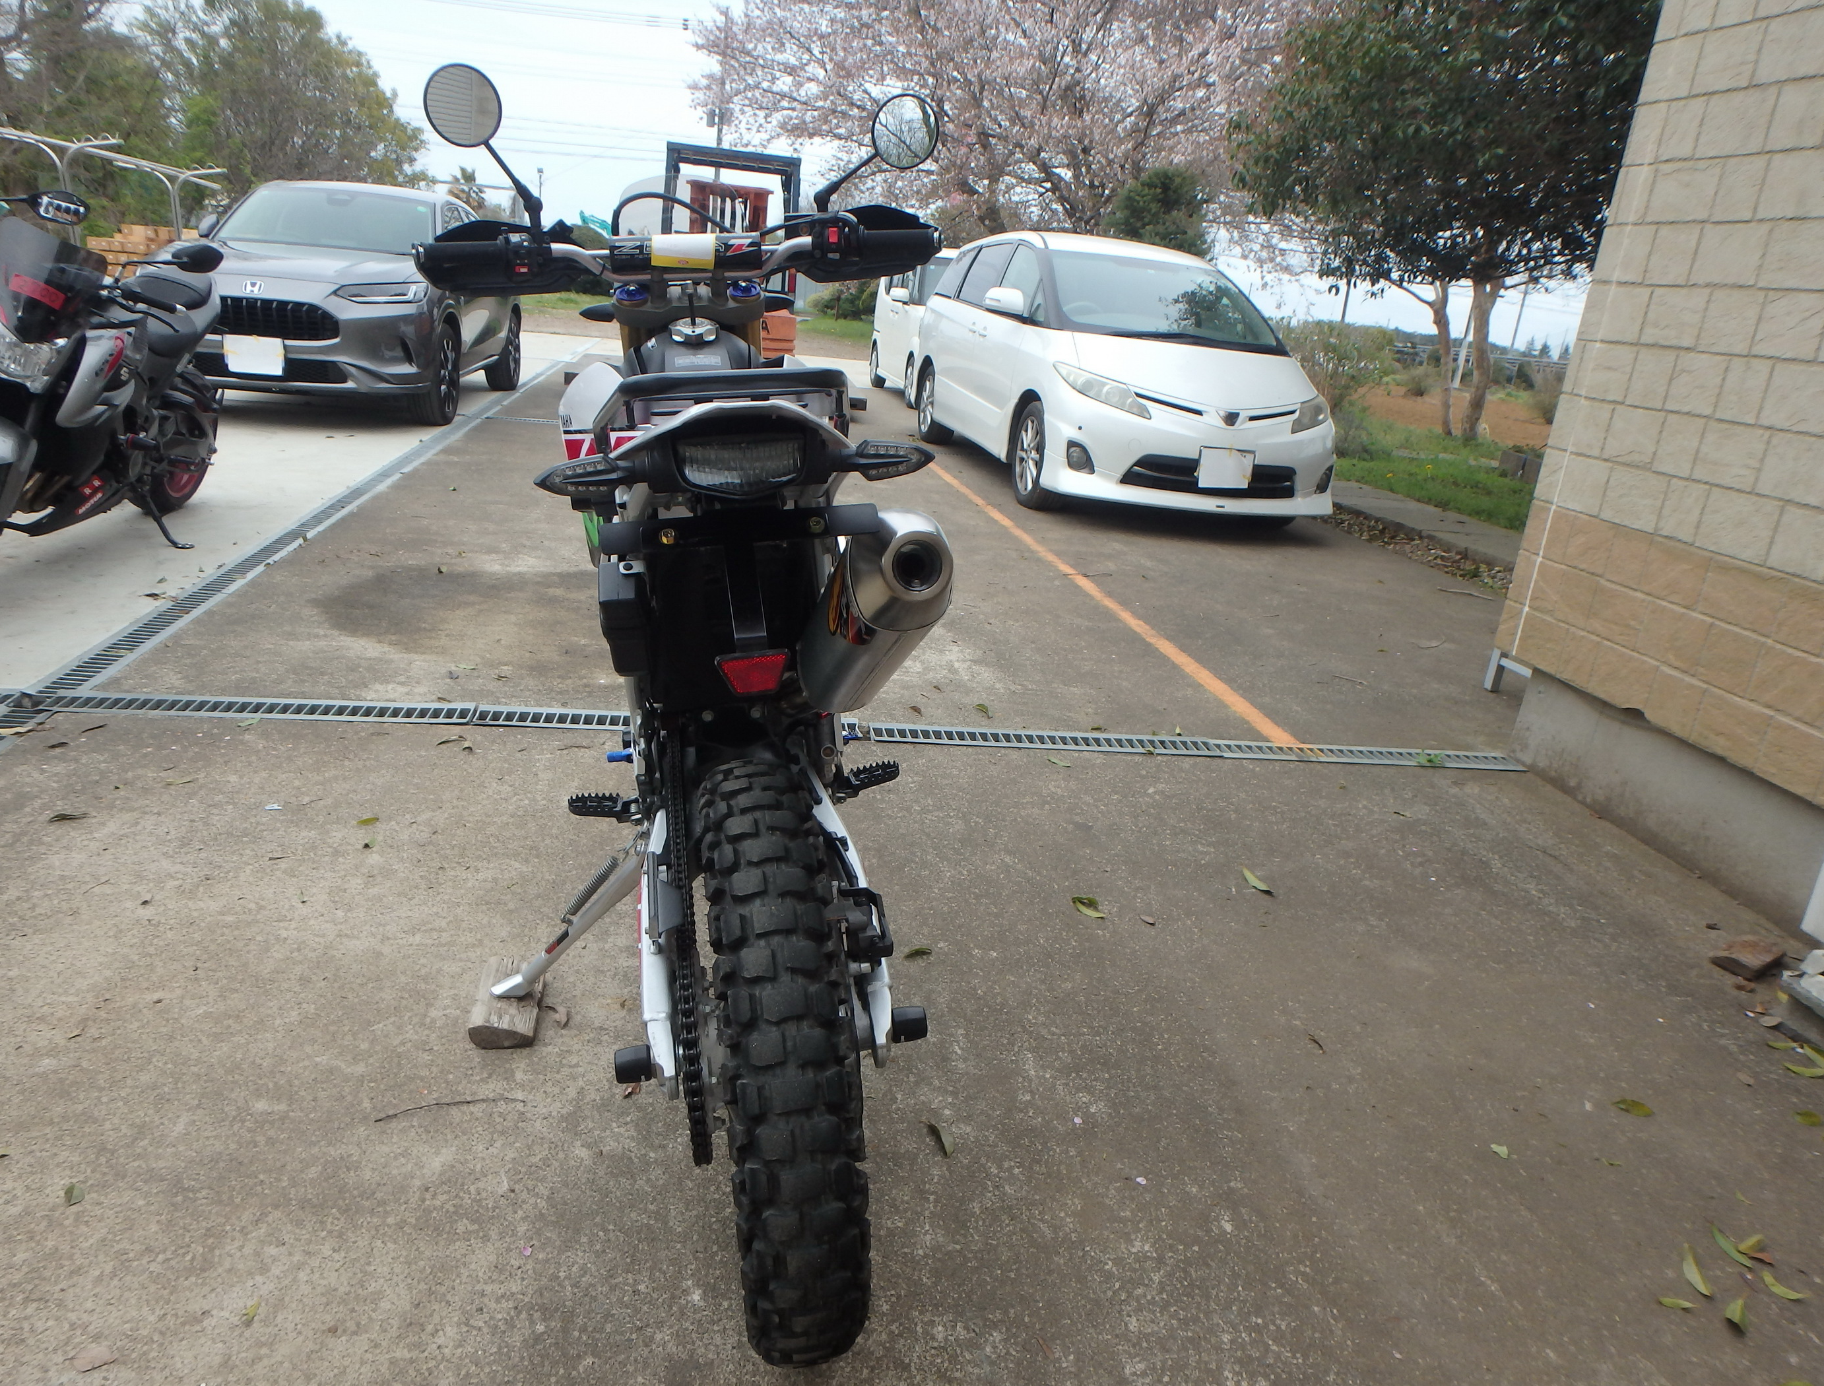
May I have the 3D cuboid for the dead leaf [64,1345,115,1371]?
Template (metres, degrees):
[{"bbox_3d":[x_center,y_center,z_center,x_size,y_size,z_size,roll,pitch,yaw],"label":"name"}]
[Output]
[{"bbox_3d":[-0.836,0.681,1.147,0.038,0.008,0.023,-3,21,-26],"label":"dead leaf"}]

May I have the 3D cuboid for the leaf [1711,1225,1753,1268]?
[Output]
[{"bbox_3d":[1.129,0.760,1.544,0.024,0.012,0.075,5,19,-4],"label":"leaf"}]

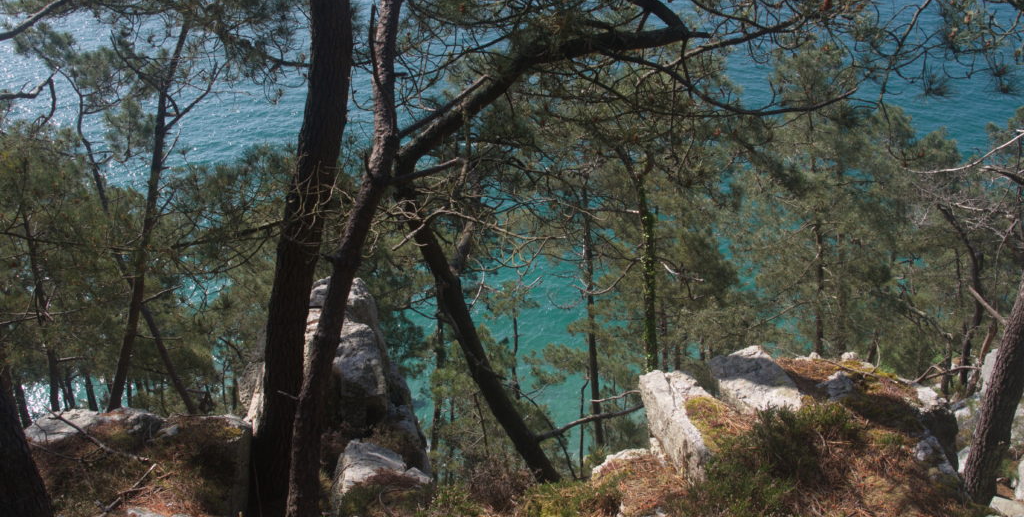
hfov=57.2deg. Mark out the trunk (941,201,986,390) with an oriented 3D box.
[{"bbox_3d":[5.422,0.483,11.272,0.580,2.360,0.360,0,22,26],"label":"trunk"}]

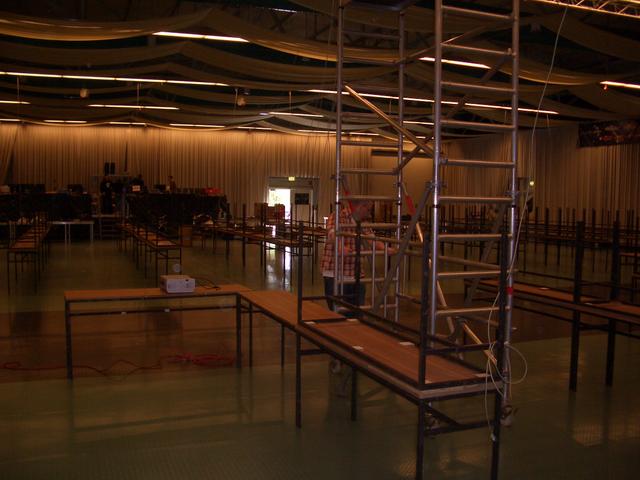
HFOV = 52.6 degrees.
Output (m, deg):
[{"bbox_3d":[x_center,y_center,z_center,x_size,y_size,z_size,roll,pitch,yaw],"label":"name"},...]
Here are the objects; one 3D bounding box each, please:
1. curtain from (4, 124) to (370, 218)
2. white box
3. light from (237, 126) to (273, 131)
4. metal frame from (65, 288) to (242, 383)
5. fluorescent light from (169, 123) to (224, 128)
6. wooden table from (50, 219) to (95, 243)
[{"bbox_3d":[-5.990,-3.039,33.247,18.944,5.200,0.300,-1,4,-21],"label":"curtain"},{"bbox_3d":[-1.443,0.443,6.593,0.290,0.130,0.350,-1,4,-21],"label":"white box"},{"bbox_3d":[-3.283,-5.579,32.491,1.850,0.120,0.150,-1,4,-21],"label":"light"},{"bbox_3d":[-1.607,0.902,6.461,1.778,0.780,0.499,-1,4,-21],"label":"metal frame"},{"bbox_3d":[-6.022,-5.542,31.583,2.750,0.120,0.150,-1,4,-21],"label":"fluorescent light"},{"bbox_3d":[-9.293,-0.301,24.330,1.600,0.770,0.750,-1,4,-21],"label":"wooden table"}]

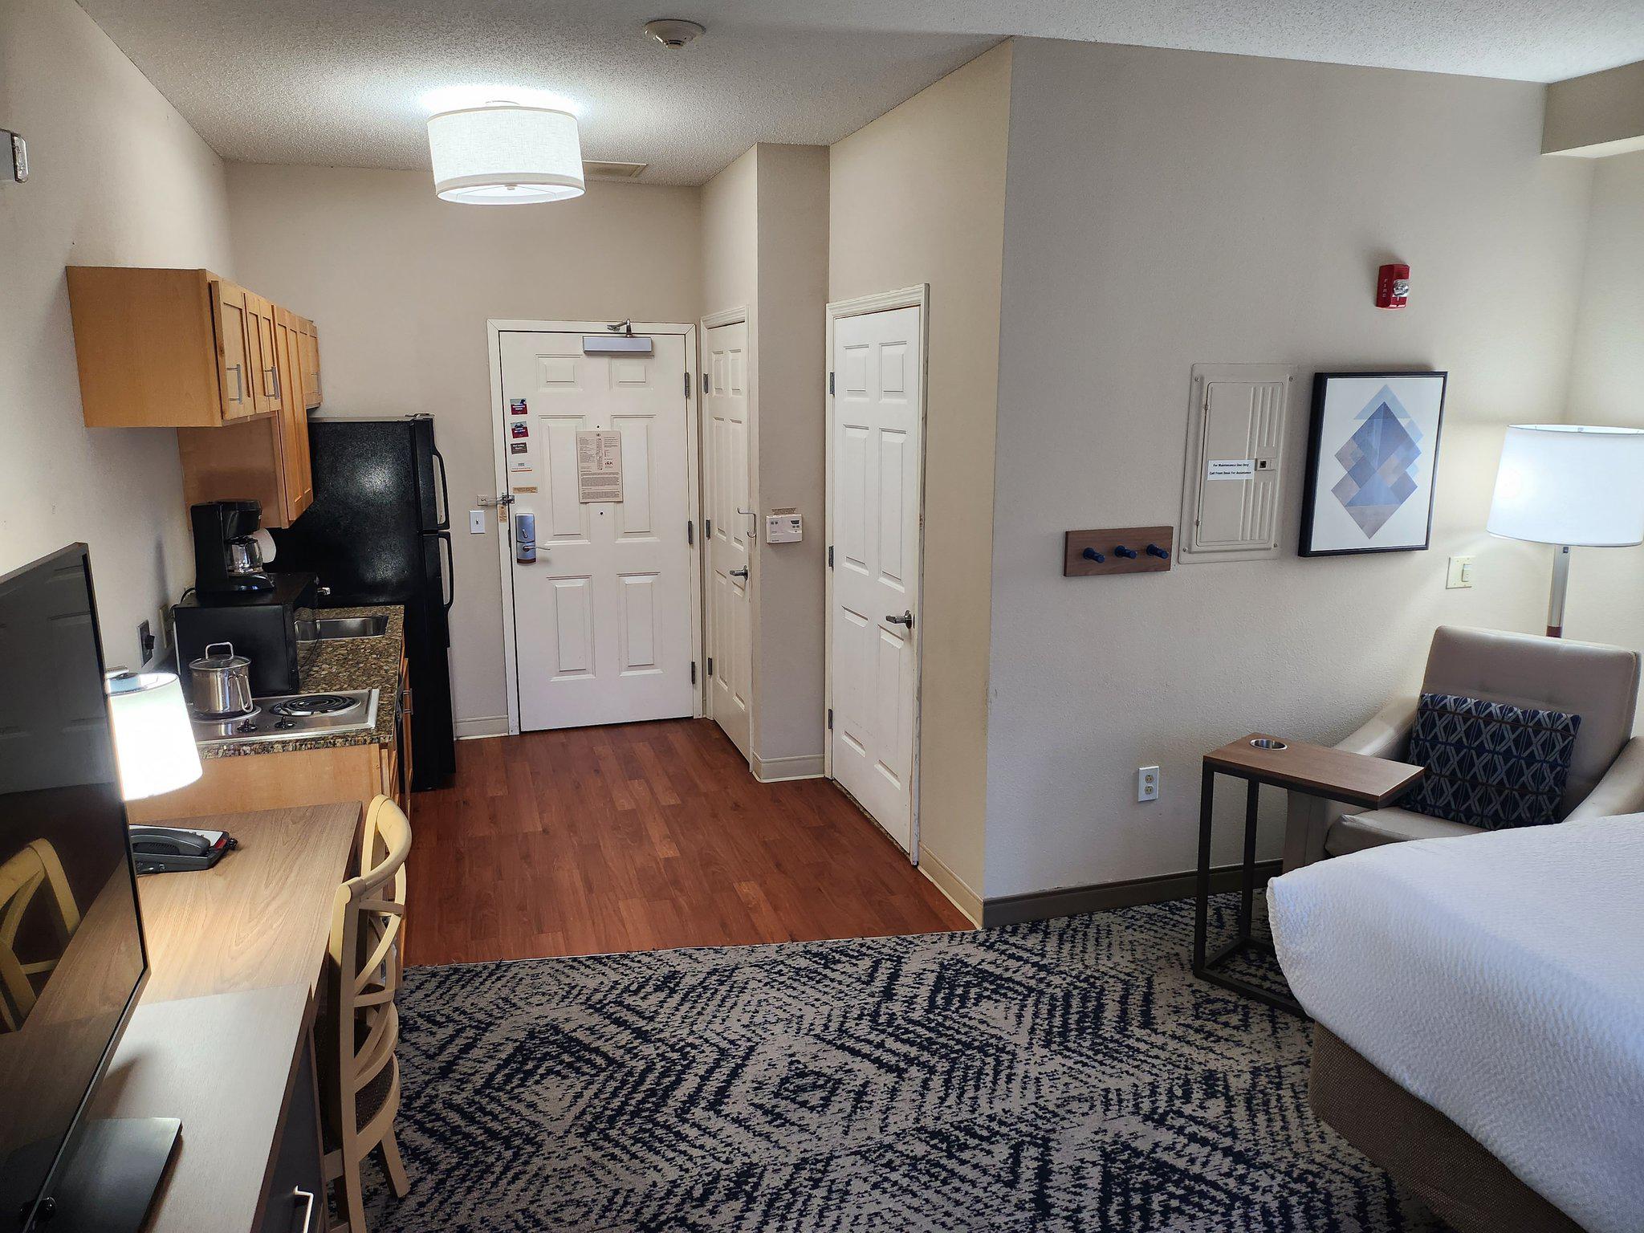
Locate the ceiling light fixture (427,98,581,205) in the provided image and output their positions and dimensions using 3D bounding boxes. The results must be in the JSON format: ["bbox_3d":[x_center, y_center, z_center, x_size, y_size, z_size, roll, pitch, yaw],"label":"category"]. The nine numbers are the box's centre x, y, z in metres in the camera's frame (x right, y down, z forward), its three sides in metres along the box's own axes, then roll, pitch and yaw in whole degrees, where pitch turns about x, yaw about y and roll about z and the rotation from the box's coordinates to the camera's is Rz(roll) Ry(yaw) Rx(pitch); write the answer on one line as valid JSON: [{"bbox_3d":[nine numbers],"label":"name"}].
[{"bbox_3d":[-1.151,-1.693,4.151,0.530,0.305,0.530,-3,12,-18],"label":"ceiling light fixture"}]

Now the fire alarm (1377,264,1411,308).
[{"bbox_3d":[1.891,-1.089,3.769,0.075,0.133,0.062,-4,12,-18],"label":"fire alarm"}]

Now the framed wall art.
[{"bbox_3d":[1.887,-0.521,3.899,0.522,0.613,0.040,-4,12,-18],"label":"framed wall art"}]

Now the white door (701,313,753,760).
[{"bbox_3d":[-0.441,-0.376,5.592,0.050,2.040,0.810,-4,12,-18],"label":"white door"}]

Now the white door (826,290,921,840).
[{"bbox_3d":[0.220,-0.171,4.611,0.050,2.030,0.920,-3,12,-18],"label":"white door"}]

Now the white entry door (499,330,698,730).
[{"bbox_3d":[-1.135,-0.420,5.893,0.912,2.030,0.050,-3,12,-18],"label":"white entry door"}]

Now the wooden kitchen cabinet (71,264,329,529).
[{"bbox_3d":[-2.102,-0.724,4.126,0.331,0.784,2.535,-3,12,-18],"label":"wooden kitchen cabinet"}]

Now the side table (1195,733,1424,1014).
[{"bbox_3d":[1.426,0.768,3.378,0.487,0.703,0.333,11,16,43],"label":"side table"}]

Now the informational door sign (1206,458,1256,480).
[{"bbox_3d":[1.348,-0.481,3.744,0.183,0.062,0.004,-4,12,-18],"label":"informational door sign"}]

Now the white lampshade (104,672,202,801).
[{"bbox_3d":[-1.467,0.254,2.404,0.280,0.212,0.280,-3,12,-18],"label":"white lampshade"}]

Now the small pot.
[{"bbox_3d":[-1.738,0.179,3.318,0.185,0.200,0.165,3,12,16],"label":"small pot"}]

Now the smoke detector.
[{"bbox_3d":[-0.413,-1.637,3.224,0.171,0.054,0.171,0,11,0],"label":"smoke detector"}]

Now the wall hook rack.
[{"bbox_3d":[0.970,-0.202,3.643,0.386,0.143,0.085,-4,12,-18],"label":"wall hook rack"}]

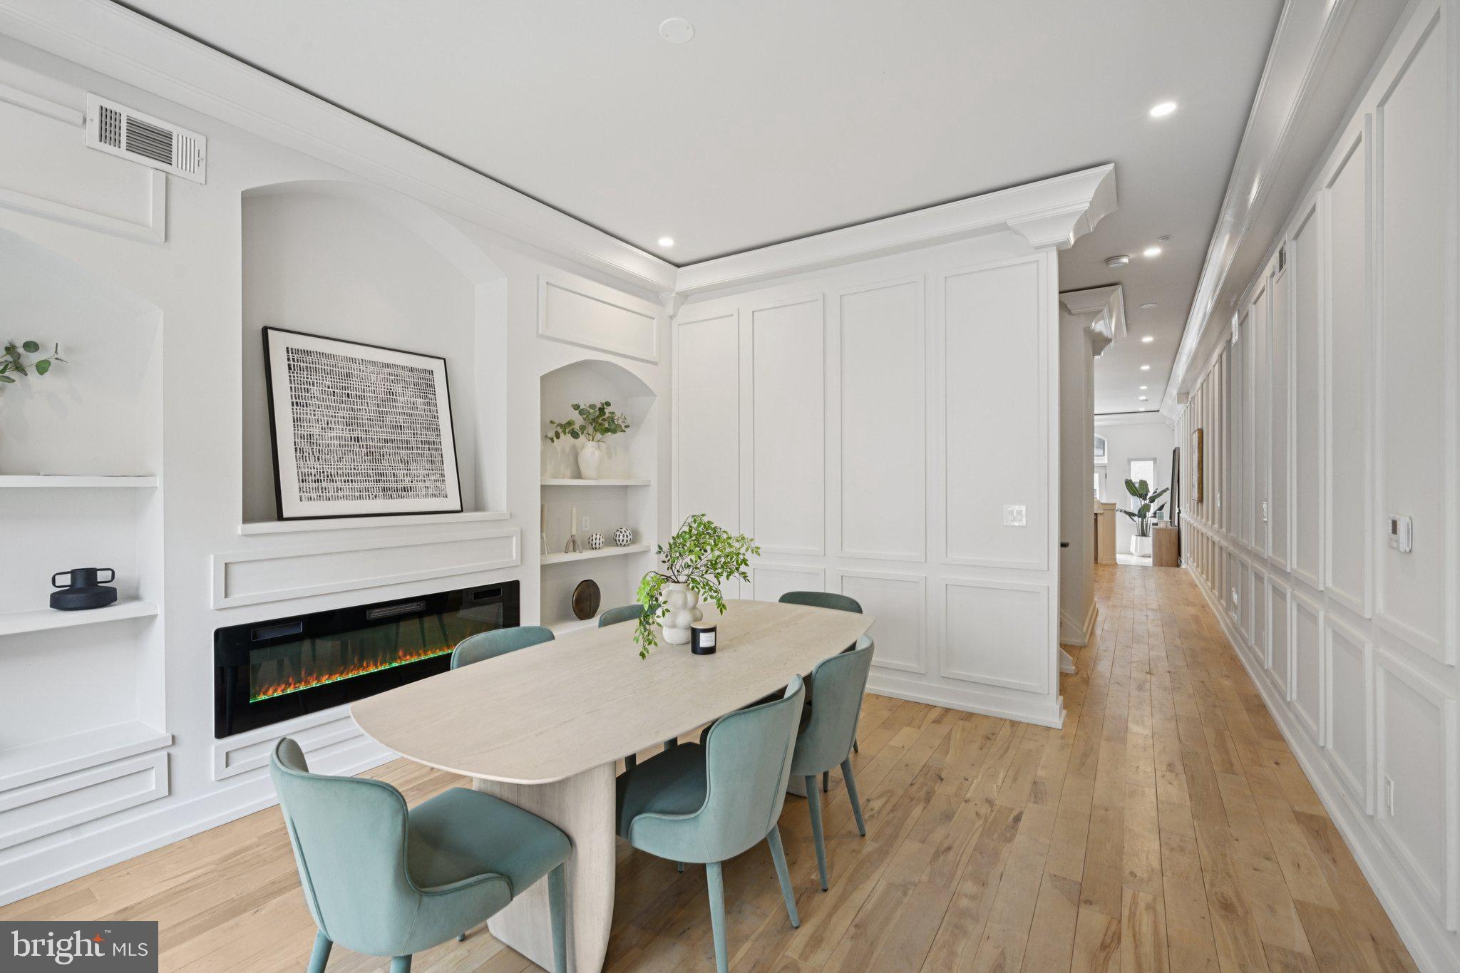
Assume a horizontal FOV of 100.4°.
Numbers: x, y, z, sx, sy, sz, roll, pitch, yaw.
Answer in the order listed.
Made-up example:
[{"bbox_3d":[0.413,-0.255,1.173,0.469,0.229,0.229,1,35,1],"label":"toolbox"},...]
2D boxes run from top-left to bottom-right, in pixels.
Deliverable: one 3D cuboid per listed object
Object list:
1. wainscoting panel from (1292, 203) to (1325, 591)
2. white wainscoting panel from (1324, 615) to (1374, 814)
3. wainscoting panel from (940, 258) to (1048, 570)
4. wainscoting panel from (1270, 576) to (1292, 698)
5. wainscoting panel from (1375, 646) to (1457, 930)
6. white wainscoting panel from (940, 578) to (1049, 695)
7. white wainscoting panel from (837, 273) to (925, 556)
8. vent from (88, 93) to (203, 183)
[{"bbox_3d":[2.957,-0.446,3.123,0.024,1.878,0.606,0,0,34],"label":"wainscoting panel"},{"bbox_3d":[2.506,0.874,2.474,0.030,0.606,0.687,0,0,34],"label":"white wainscoting panel"},{"bbox_3d":[1.608,-0.443,3.741,0.614,1.878,0.024,0,0,33],"label":"wainscoting panel"},{"bbox_3d":[3.257,0.866,3.599,0.030,0.590,0.664,0,0,34],"label":"wainscoting panel"},{"bbox_3d":[2.167,0.911,1.942,0.024,0.643,0.620,0,0,34],"label":"wainscoting panel"},{"bbox_3d":[1.636,0.918,3.803,0.625,0.644,0.030,0,0,34],"label":"white wainscoting panel"},{"bbox_3d":[1.008,-0.442,4.128,0.622,1.878,0.024,0,0,33],"label":"white wainscoting panel"},{"bbox_3d":[-2.277,-1.356,2.391,0.016,0.200,0.348,0,0,34],"label":"vent"}]

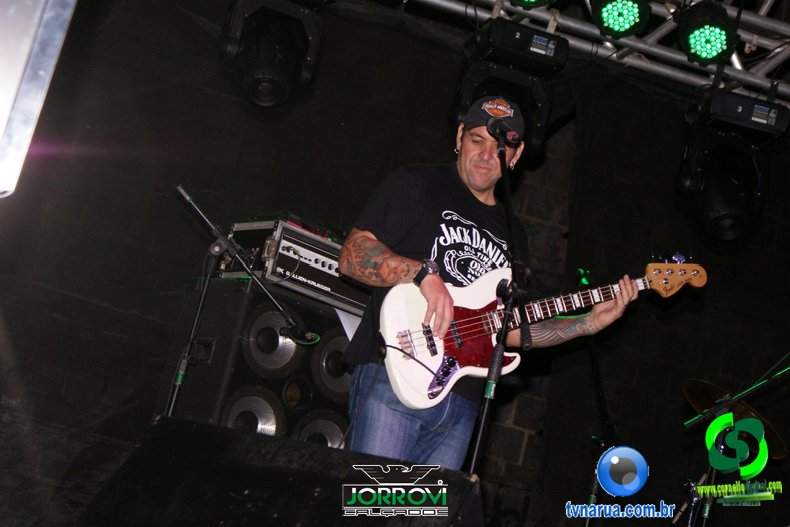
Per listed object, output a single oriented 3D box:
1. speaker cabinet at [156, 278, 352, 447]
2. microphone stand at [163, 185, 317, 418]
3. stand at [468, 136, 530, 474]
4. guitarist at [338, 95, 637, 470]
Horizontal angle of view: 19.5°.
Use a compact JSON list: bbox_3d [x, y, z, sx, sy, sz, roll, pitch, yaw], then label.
[{"bbox_3d":[-0.468,0.468,8.259,0.601,0.651,0.424,22,-15,-35],"label":"speaker cabinet"},{"bbox_3d":[-0.695,0.608,7.426,0.580,1.580,0.760,5,-15,35],"label":"microphone stand"},{"bbox_3d":[0.173,0.406,5.445,0.550,1.540,0.600,19,-13,-23],"label":"stand"},{"bbox_3d":[0.133,0.417,6.187,0.860,1.800,0.480,21,-14,-33],"label":"guitarist"}]

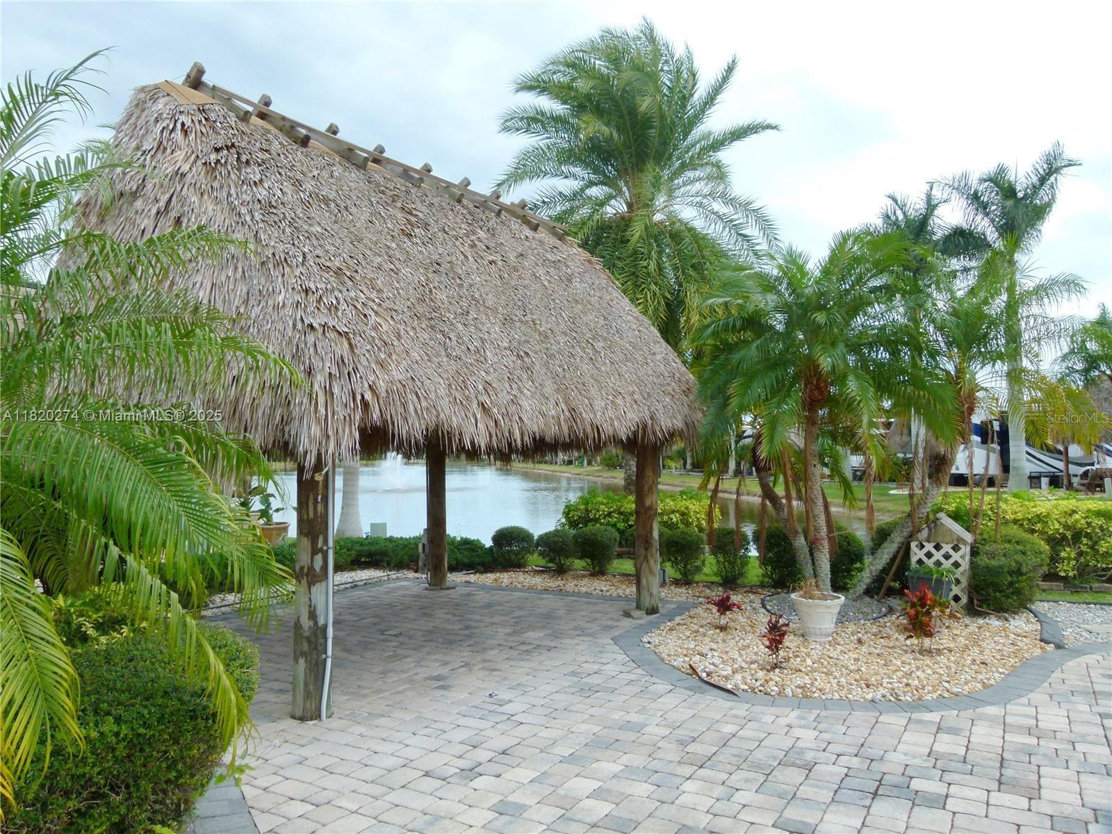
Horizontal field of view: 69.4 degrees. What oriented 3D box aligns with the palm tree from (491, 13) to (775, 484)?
[{"bbox_3d":[1.350,-2.222,13.189,4.500,8.716,4.500,0,-2,0],"label":"palm tree"}]

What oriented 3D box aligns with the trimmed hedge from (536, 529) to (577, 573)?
[{"bbox_3d":[0.005,1.665,10.030,0.500,0.518,0.500,0,-2,0],"label":"trimmed hedge"}]

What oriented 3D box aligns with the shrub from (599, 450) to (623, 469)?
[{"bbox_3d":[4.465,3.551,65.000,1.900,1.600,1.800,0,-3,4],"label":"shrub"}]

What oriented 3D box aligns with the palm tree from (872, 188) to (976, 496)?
[{"bbox_3d":[12.477,-2.608,27.112,3.700,10.296,3.600,-1,-2,24],"label":"palm tree"}]

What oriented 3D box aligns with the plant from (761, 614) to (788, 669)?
[{"bbox_3d":[1.547,1.561,5.673,0.215,0.390,0.215,-1,-3,15],"label":"plant"}]

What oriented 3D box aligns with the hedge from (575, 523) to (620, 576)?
[{"bbox_3d":[0.547,1.759,10.660,0.585,0.640,0.585,0,-3,3],"label":"hedge"}]

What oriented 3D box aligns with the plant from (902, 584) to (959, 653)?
[{"bbox_3d":[2.829,1.527,6.072,0.420,0.508,0.380,-1,-2,25],"label":"plant"}]

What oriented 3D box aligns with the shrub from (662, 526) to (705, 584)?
[{"bbox_3d":[1.574,1.682,9.878,0.530,0.680,0.530,0,-3,9],"label":"shrub"}]

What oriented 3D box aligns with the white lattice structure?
[{"bbox_3d":[3.796,1.421,7.987,0.540,0.920,0.450,-1,-3,28],"label":"white lattice structure"}]

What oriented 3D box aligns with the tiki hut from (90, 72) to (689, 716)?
[{"bbox_3d":[-1.373,-0.269,7.403,3.580,4.410,4.940,-2,-3,36],"label":"tiki hut"}]

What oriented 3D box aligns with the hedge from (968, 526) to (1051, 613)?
[{"bbox_3d":[4.489,1.469,8.009,0.810,0.820,0.780,-1,-3,29],"label":"hedge"}]

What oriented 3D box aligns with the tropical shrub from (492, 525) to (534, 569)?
[{"bbox_3d":[-0.608,1.838,11.375,0.620,0.590,0.600,0,-3,-3],"label":"tropical shrub"}]

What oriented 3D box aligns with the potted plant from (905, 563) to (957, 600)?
[{"bbox_3d":[3.310,1.463,7.102,0.420,0.305,0.270,-1,-3,35],"label":"potted plant"}]

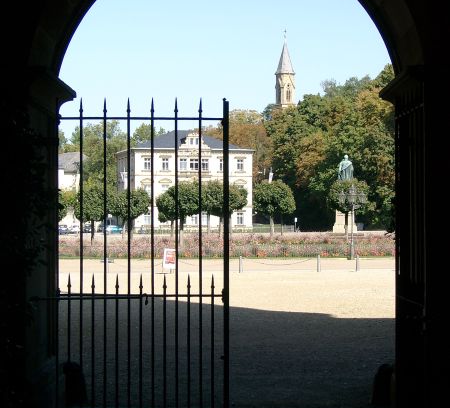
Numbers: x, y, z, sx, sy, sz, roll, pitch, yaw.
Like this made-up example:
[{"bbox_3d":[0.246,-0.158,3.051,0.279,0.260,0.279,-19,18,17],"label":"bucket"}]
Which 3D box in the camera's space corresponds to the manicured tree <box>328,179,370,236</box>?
[{"bbox_3d":[10.036,0.504,102.000,3.386,5.119,3.386,0,-1,0],"label":"manicured tree"}]

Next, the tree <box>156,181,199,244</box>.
[{"bbox_3d":[-3.809,0.726,102.000,3.345,5.240,3.345,0,-1,0],"label":"tree"}]

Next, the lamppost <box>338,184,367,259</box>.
[{"bbox_3d":[7.658,1.081,76.000,1.682,4.505,1.682,0,-1,0],"label":"lamppost"}]

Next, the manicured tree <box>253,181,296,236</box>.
[{"bbox_3d":[4.421,0.402,113.000,3.840,5.269,3.840,0,-1,0],"label":"manicured tree"}]

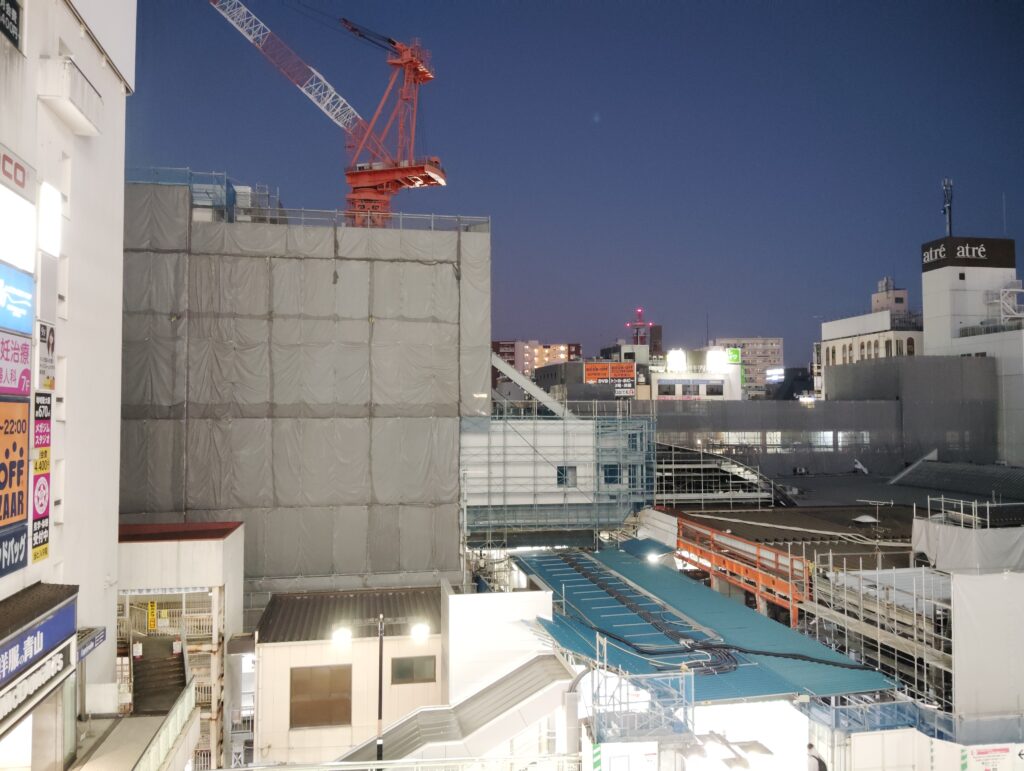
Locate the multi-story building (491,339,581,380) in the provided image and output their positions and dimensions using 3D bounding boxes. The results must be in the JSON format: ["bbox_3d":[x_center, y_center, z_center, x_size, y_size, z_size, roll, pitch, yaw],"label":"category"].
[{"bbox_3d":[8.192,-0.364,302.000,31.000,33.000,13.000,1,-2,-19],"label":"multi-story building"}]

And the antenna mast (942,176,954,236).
[{"bbox_3d":[51.727,-20.916,98.300,1.150,7.100,1.150,0,-2,-10],"label":"antenna mast"}]

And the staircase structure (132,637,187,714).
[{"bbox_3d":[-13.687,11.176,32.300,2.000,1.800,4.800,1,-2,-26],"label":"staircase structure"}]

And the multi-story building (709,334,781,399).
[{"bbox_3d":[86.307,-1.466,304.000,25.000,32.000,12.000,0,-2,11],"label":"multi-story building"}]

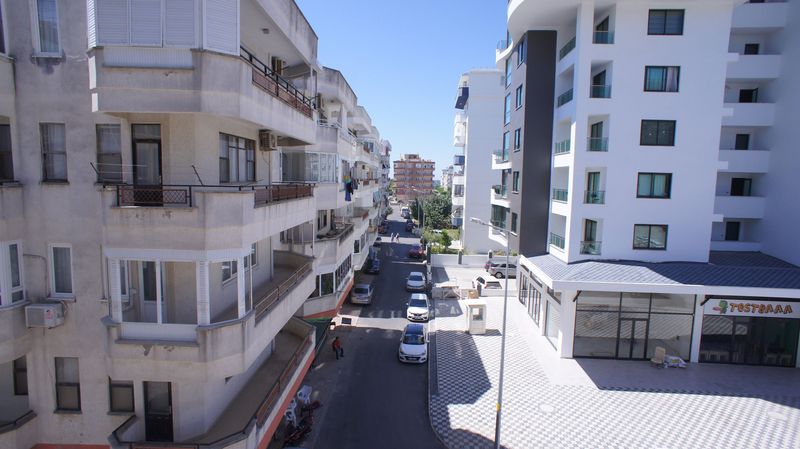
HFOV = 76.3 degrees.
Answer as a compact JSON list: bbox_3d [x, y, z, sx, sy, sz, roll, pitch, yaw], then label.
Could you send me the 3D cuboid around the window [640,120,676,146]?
[{"bbox_3d":[15.622,-5.495,30.799,2.040,1.560,0.200,2,5,3],"label":"window"}]

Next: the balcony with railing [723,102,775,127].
[{"bbox_3d":[22.689,-7.305,34.089,3.733,1.487,1.300,2,6,3],"label":"balcony with railing"}]

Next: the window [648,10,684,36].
[{"bbox_3d":[15.937,-12.066,30.412,2.075,1.453,0.150,1,5,2],"label":"window"}]

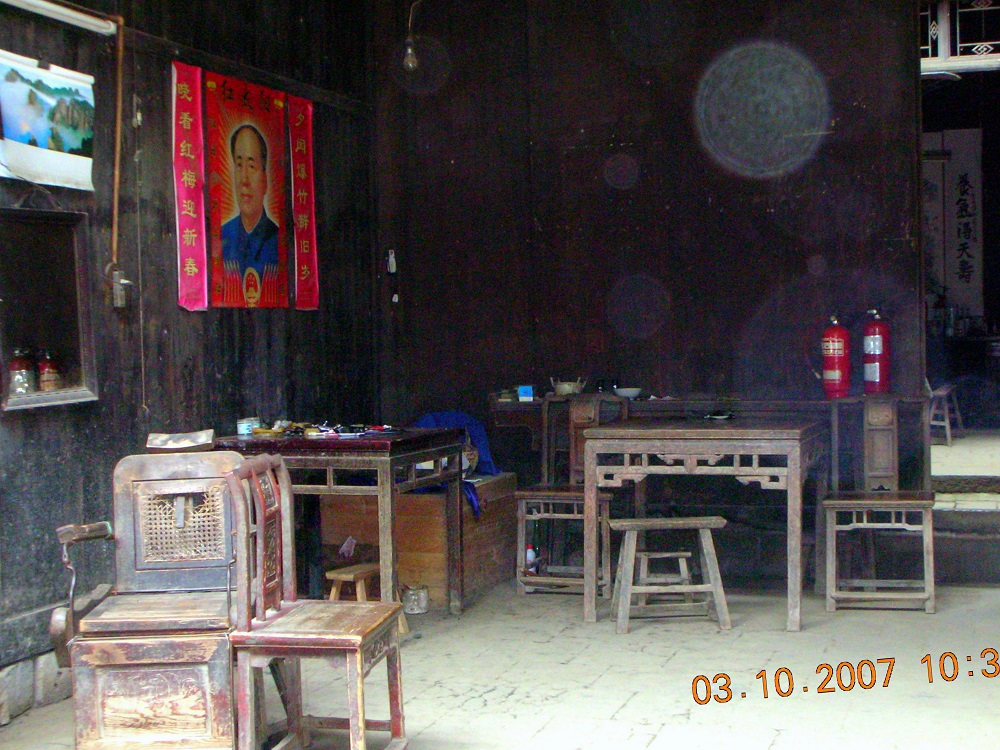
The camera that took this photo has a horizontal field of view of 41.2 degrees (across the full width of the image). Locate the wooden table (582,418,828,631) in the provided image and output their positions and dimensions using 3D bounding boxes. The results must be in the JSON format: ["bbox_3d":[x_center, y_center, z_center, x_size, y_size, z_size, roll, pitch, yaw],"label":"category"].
[{"bbox_3d":[0.985,0.654,6.189,0.959,0.847,0.877,-1,2,22],"label":"wooden table"}]

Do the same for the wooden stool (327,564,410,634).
[{"bbox_3d":[-0.560,0.979,5.684,0.224,0.306,0.357,-1,2,35],"label":"wooden stool"}]

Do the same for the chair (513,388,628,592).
[{"bbox_3d":[0.383,0.590,6.640,0.500,0.964,0.449,-1,2,23],"label":"chair"}]

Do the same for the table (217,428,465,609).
[{"bbox_3d":[-0.693,0.686,5.964,0.882,0.847,0.694,-1,2,25],"label":"table"}]

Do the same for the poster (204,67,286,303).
[{"bbox_3d":[-1.174,-0.851,6.279,0.020,1.064,0.665,-1,2,23],"label":"poster"}]

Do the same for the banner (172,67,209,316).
[{"bbox_3d":[-1.355,-0.827,5.845,0.020,1.076,0.217,-1,2,23],"label":"banner"}]

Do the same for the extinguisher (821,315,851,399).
[{"bbox_3d":[1.649,-0.091,6.520,0.138,0.413,0.133,-1,2,33],"label":"extinguisher"}]

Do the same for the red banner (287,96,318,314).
[{"bbox_3d":[-0.984,-0.864,6.735,0.020,1.063,0.228,-1,2,23],"label":"red banner"}]

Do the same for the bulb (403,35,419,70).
[{"bbox_3d":[-0.381,-1.367,5.650,0.065,0.145,0.065,-2,2,0],"label":"bulb"}]

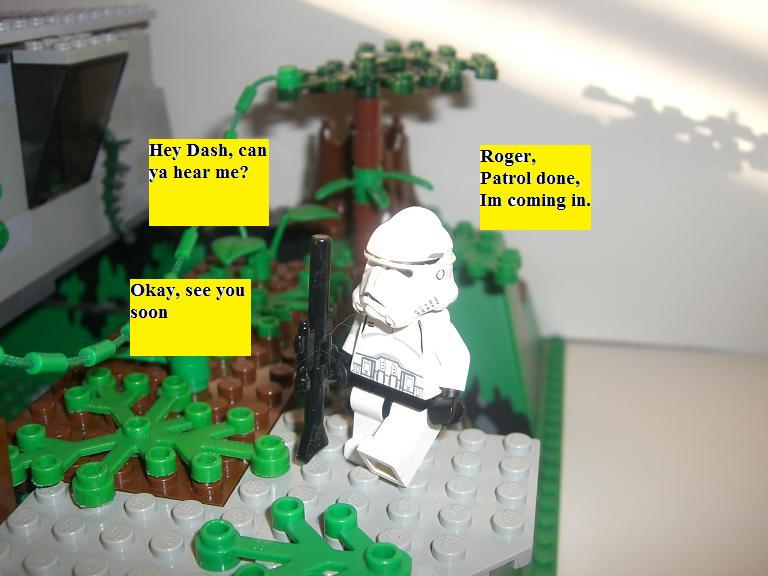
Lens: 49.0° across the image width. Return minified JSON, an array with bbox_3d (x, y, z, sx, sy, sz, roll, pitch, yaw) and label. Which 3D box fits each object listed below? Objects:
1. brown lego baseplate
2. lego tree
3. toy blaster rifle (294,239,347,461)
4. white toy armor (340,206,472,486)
[{"bbox_3d":[-0.038,0.026,0.144,0.048,0.005,0.040,4,20,11],"label":"brown lego baseplate"},{"bbox_3d":[-0.004,-0.039,0.254,0.072,0.067,0.055,0,19,0],"label":"lego tree"},{"bbox_3d":[-0.011,0.010,0.136,0.004,0.038,0.012,15,19,36],"label":"toy blaster rifle"},{"bbox_3d":[0.002,0.009,0.132,0.025,0.043,0.020,15,24,36],"label":"white toy armor"}]

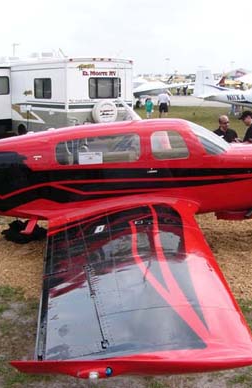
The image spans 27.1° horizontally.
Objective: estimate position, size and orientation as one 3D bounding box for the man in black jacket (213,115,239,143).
[{"bbox_3d":[1.860,-0.555,9.807,0.520,1.800,0.360,-9,15,-36],"label":"man in black jacket"}]

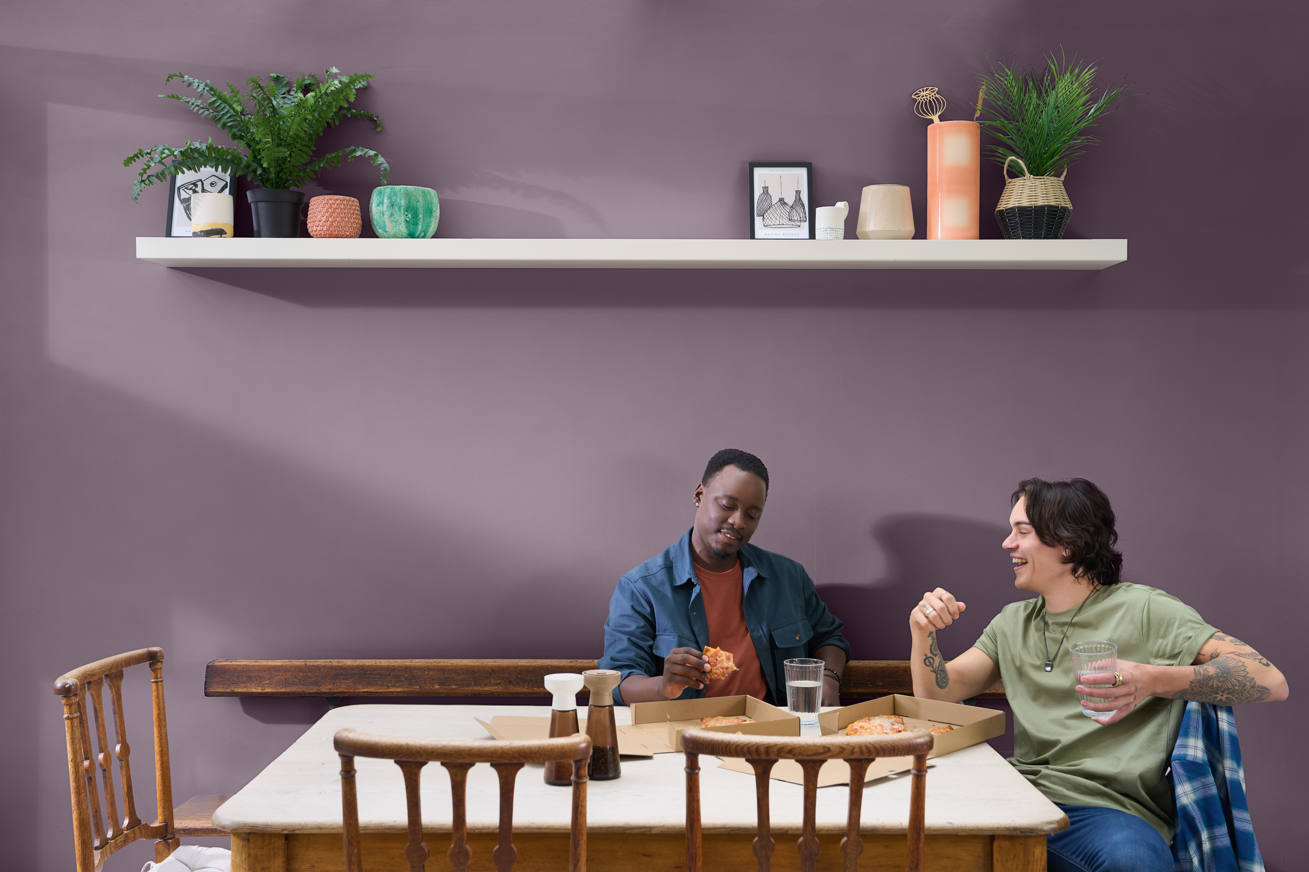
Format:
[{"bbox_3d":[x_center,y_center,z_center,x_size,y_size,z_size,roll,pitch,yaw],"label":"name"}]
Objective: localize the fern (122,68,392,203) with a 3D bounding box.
[{"bbox_3d":[-0.940,-0.695,3.345,0.630,0.365,0.420,0,0,0],"label":"fern"}]

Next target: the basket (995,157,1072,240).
[{"bbox_3d":[0.914,-0.567,3.420,0.187,0.206,0.185,0,0,0],"label":"basket"}]

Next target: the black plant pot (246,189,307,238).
[{"bbox_3d":[-0.907,-0.520,3.400,0.141,0.119,0.141,0,0,0],"label":"black plant pot"}]

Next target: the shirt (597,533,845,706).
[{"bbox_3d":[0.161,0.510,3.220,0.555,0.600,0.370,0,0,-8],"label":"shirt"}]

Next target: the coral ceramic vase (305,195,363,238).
[{"bbox_3d":[-0.766,-0.514,3.400,0.131,0.107,0.131,0,0,0],"label":"coral ceramic vase"}]

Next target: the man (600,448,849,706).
[{"bbox_3d":[0.153,0.680,3.070,0.560,1.300,0.740,0,0,-6],"label":"man"}]

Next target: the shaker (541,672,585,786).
[{"bbox_3d":[-0.150,0.488,2.353,0.067,0.172,0.067,0,0,0],"label":"shaker"}]

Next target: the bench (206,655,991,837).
[{"bbox_3d":[-0.007,0.930,3.300,2.200,0.790,0.380,0,0,0],"label":"bench"}]

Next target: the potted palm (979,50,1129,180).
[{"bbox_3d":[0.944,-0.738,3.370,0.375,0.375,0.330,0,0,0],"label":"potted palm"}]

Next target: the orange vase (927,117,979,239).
[{"bbox_3d":[0.718,-0.599,3.400,0.126,0.285,0.126,0,0,0],"label":"orange vase"}]

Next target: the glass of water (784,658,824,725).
[{"bbox_3d":[0.312,0.529,2.940,0.084,0.122,0.084,0,0,0],"label":"glass of water"}]

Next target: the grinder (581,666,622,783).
[{"bbox_3d":[-0.089,0.487,2.389,0.066,0.173,0.066,0,0,0],"label":"grinder"}]

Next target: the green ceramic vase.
[{"bbox_3d":[-0.598,-0.525,3.400,0.168,0.128,0.168,0,0,0],"label":"green ceramic vase"}]

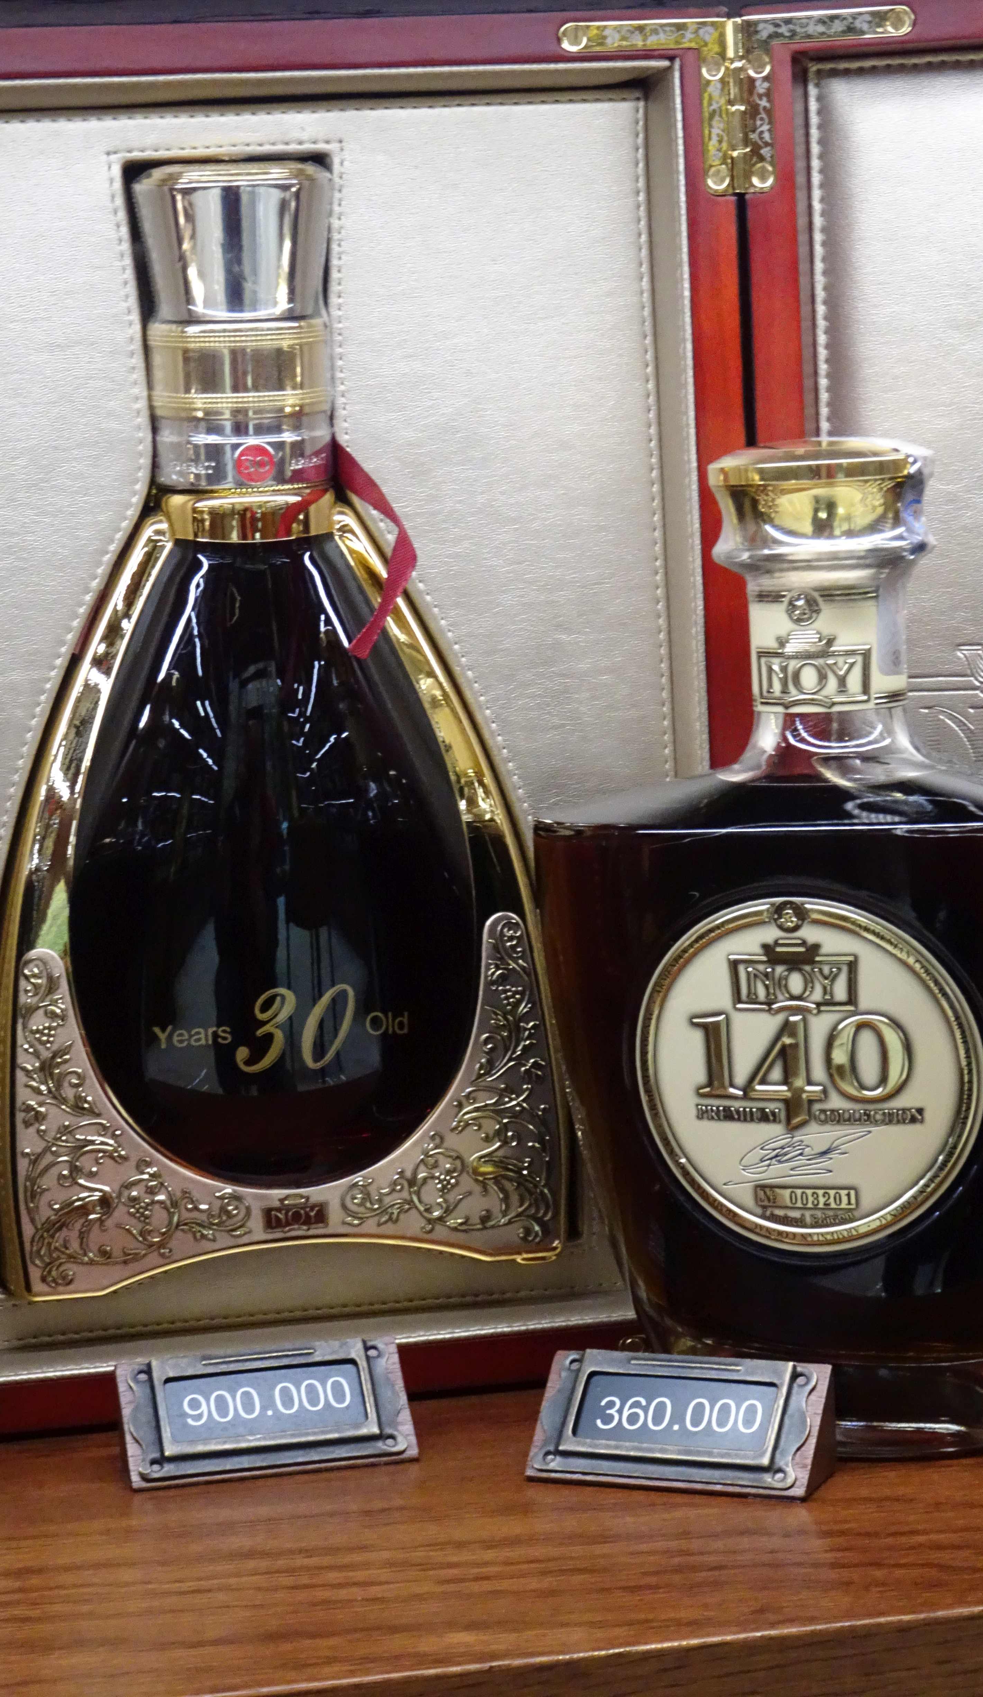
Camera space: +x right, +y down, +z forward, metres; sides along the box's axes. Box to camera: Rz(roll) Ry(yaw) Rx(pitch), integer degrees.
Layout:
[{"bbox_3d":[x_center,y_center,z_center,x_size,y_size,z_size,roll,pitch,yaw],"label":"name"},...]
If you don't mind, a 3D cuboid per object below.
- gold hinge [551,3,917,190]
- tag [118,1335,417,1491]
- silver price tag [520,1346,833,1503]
[{"bbox_3d":[0.065,-0.197,0.882,0.093,0.047,0.011,-3,7,-1],"label":"gold hinge"},{"bbox_3d":[-0.058,0.145,0.858,0.073,0.028,0.029,-4,7,-11],"label":"tag"},{"bbox_3d":[0.046,0.144,0.832,0.073,0.028,0.029,0,8,22],"label":"silver price tag"}]

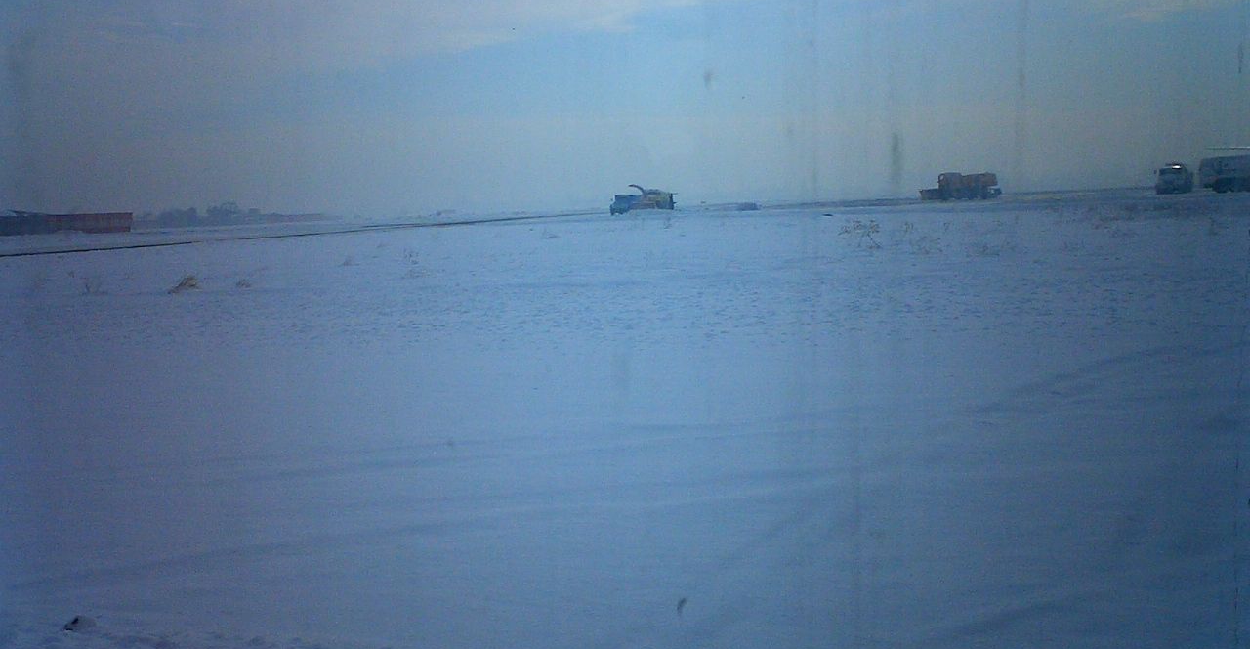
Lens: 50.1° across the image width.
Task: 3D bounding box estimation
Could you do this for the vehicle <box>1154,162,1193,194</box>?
[{"bbox_3d":[53.925,-14.249,131.000,2.500,2.950,8.000,1,6,31],"label":"vehicle"}]

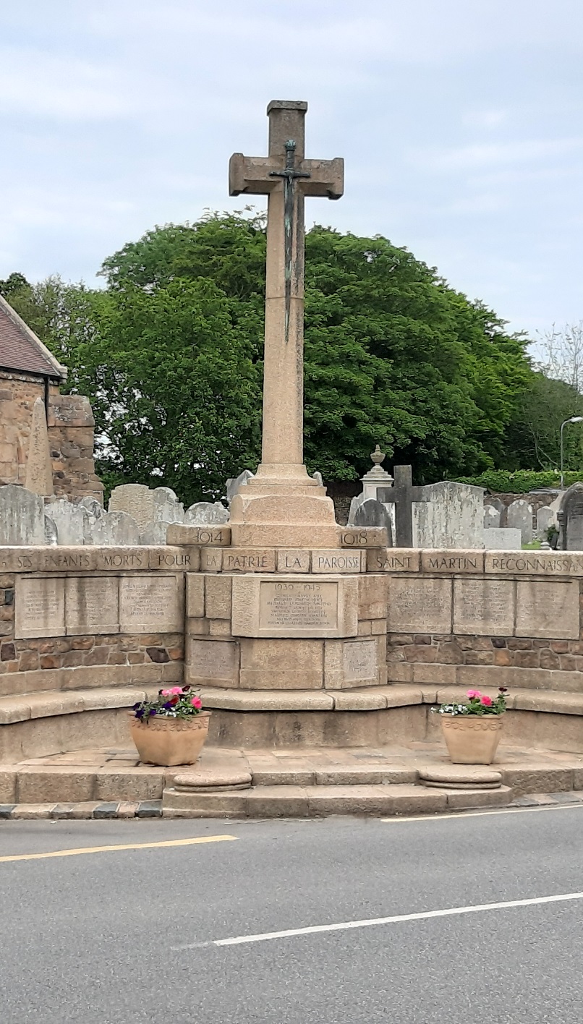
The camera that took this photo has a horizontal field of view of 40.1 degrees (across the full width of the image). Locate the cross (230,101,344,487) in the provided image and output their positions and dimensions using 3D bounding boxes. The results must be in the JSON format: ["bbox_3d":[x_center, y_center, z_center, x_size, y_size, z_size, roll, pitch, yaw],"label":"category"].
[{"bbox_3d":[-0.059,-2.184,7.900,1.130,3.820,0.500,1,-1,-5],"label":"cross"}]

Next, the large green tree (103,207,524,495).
[{"bbox_3d":[0.876,-5.498,33.000,18.000,13.800,15.000,1,-1,0],"label":"large green tree"}]

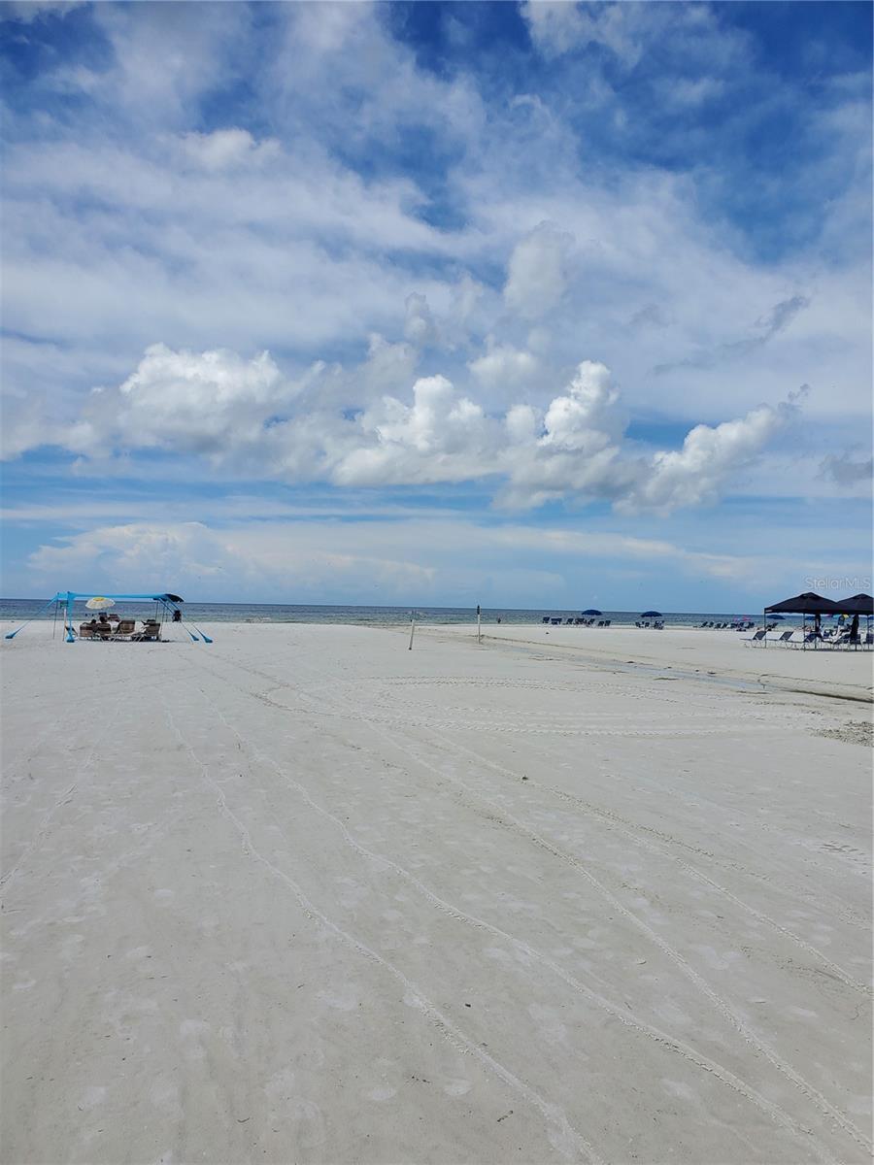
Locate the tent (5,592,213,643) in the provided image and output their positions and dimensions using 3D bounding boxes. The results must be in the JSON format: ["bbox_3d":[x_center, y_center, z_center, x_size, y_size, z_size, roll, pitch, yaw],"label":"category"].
[{"bbox_3d":[-13.350,1.430,36.100,7.700,1.970,4.000,2,-2,-23],"label":"tent"}]

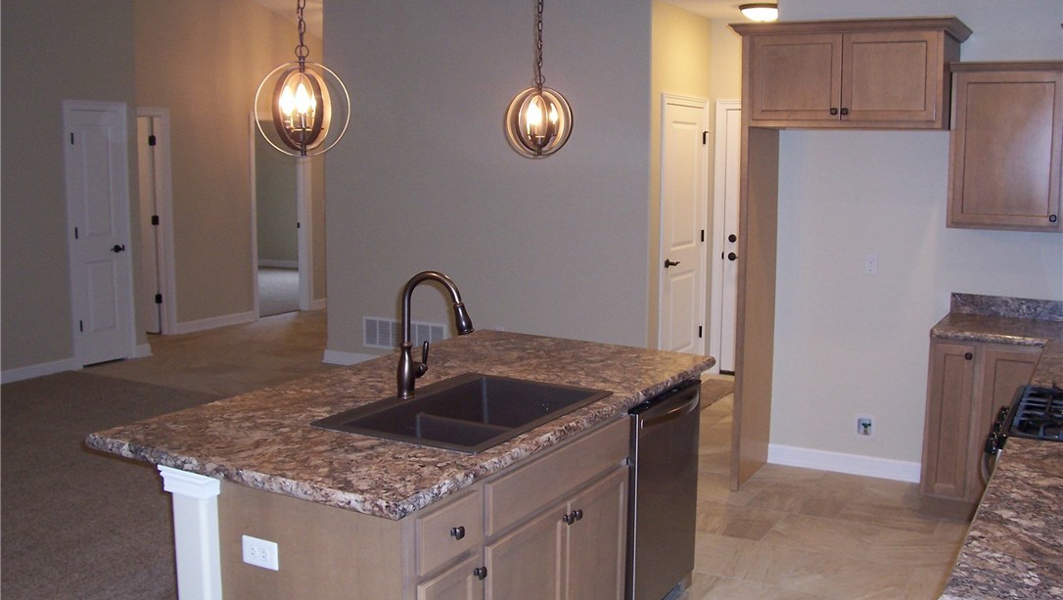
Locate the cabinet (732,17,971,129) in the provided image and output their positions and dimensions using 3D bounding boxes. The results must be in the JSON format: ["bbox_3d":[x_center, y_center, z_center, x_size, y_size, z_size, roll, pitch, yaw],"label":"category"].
[{"bbox_3d":[1.517,-1.046,4.757,1.037,0.488,0.628,5,9,30],"label":"cabinet"}]

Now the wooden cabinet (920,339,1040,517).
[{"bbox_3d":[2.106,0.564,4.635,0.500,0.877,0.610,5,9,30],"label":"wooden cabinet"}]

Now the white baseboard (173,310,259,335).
[{"bbox_3d":[-3.117,0.218,9.927,0.015,0.113,1.090,5,9,30],"label":"white baseboard"}]

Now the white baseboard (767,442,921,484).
[{"bbox_3d":[1.660,0.860,5.281,0.863,0.111,0.015,5,9,30],"label":"white baseboard"}]

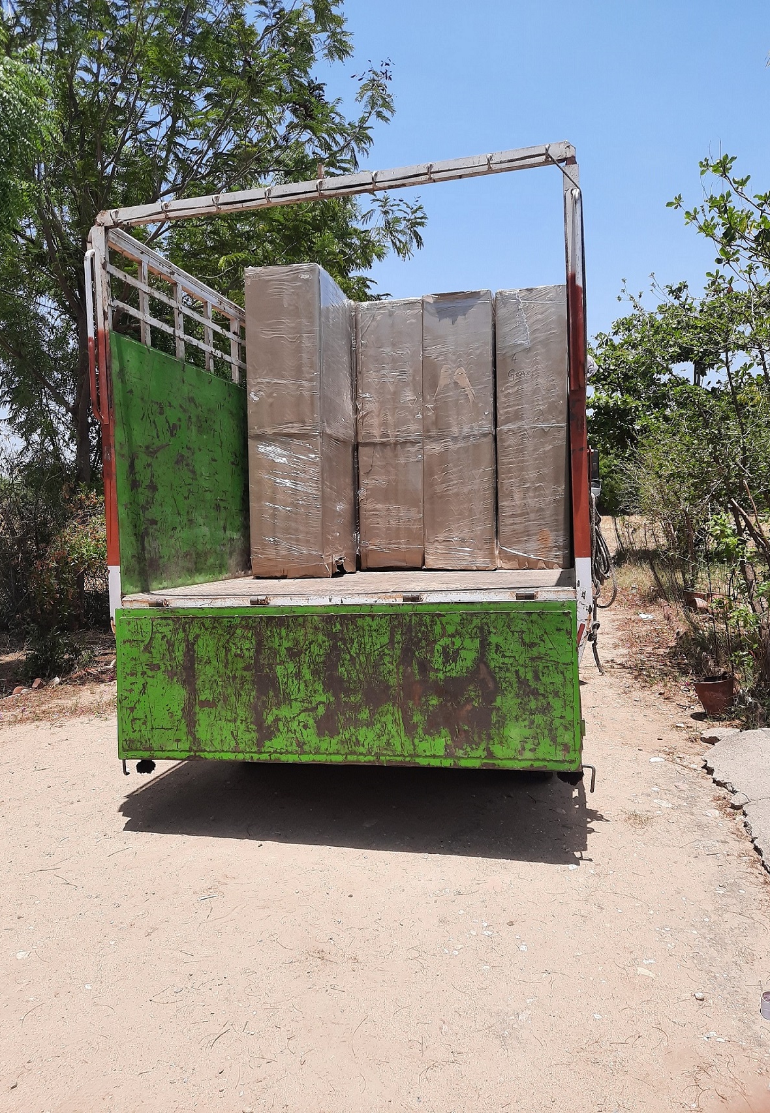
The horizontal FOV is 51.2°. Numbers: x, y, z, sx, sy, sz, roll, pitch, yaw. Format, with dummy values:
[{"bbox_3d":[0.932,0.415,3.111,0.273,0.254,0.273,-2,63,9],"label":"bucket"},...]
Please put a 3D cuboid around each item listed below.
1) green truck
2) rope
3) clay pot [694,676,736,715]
[{"bbox_3d":[0.380,-0.260,5.665,2.140,2.667,5.100,-2,2,14],"label":"green truck"},{"bbox_3d":[0.899,-0.007,3.318,0.130,0.450,0.200,-2,2,14],"label":"rope"},{"bbox_3d":[2.171,0.905,5.296,0.272,0.225,0.272,-2,2,14],"label":"clay pot"}]

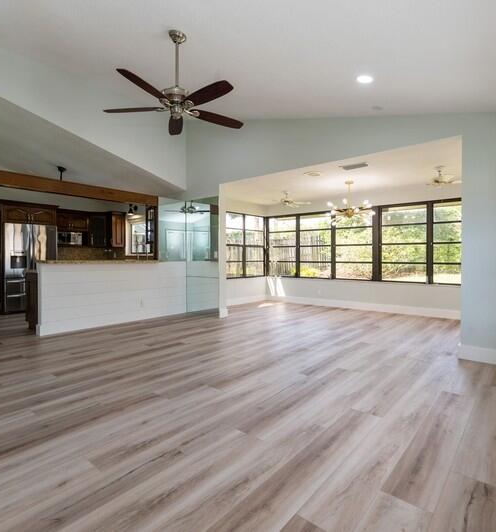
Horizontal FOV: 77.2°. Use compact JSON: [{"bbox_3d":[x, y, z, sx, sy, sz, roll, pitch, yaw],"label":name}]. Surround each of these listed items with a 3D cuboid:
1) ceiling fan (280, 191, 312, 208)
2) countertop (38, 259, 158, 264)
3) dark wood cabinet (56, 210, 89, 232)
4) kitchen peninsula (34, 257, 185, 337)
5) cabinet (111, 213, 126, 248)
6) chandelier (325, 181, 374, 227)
[{"bbox_3d":[0.822,-1.417,6.697,1.050,0.360,1.050,1,1,43],"label":"ceiling fan"},{"bbox_3d":[-2.463,-0.061,5.237,0.420,0.055,1.950,1,1,43],"label":"countertop"},{"bbox_3d":[-4.472,-1.114,7.894,0.340,0.500,0.750,1,1,43],"label":"dark wood cabinet"},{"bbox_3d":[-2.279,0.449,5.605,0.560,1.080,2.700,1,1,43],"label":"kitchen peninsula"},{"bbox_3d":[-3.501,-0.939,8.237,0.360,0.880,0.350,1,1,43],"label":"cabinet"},{"bbox_3d":[1.906,-1.165,5.884,0.860,0.840,0.860,1,1,43],"label":"chandelier"}]

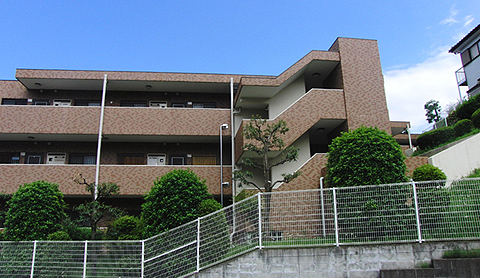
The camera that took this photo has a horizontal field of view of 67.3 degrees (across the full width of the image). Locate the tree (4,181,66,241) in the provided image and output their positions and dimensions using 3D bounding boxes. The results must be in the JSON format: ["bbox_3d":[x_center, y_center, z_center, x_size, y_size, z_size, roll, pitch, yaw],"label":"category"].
[{"bbox_3d":[-7.751,3.356,13.524,2.358,3.537,2.358,-1,-15,0],"label":"tree"}]

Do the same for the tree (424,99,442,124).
[{"bbox_3d":[14.355,-1.830,26.747,1.332,2.334,1.332,-1,-15,0],"label":"tree"}]

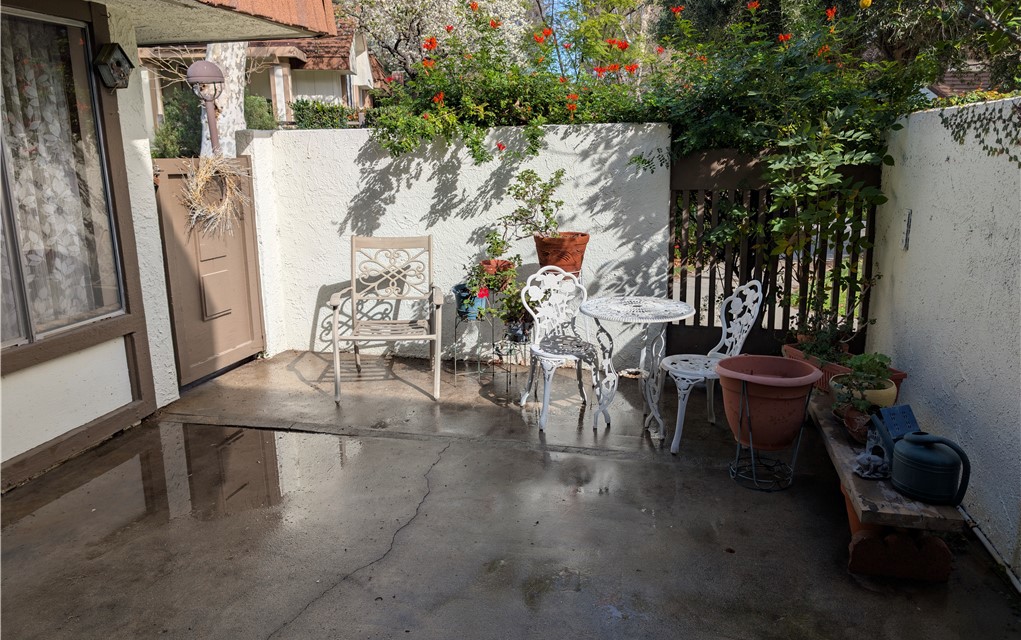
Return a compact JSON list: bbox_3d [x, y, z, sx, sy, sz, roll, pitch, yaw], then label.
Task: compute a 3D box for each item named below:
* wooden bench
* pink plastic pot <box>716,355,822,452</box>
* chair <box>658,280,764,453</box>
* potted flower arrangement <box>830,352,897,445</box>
[{"bbox_3d":[1.547,0.637,3.124,0.330,0.280,1.500,3,14,14],"label":"wooden bench"},{"bbox_3d":[1.183,0.391,3.274,0.455,0.340,0.455,3,14,14],"label":"pink plastic pot"},{"bbox_3d":[1.014,0.215,3.662,0.460,0.830,0.400,-3,14,-10],"label":"chair"},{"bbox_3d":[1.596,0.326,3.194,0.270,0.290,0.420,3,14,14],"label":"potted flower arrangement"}]

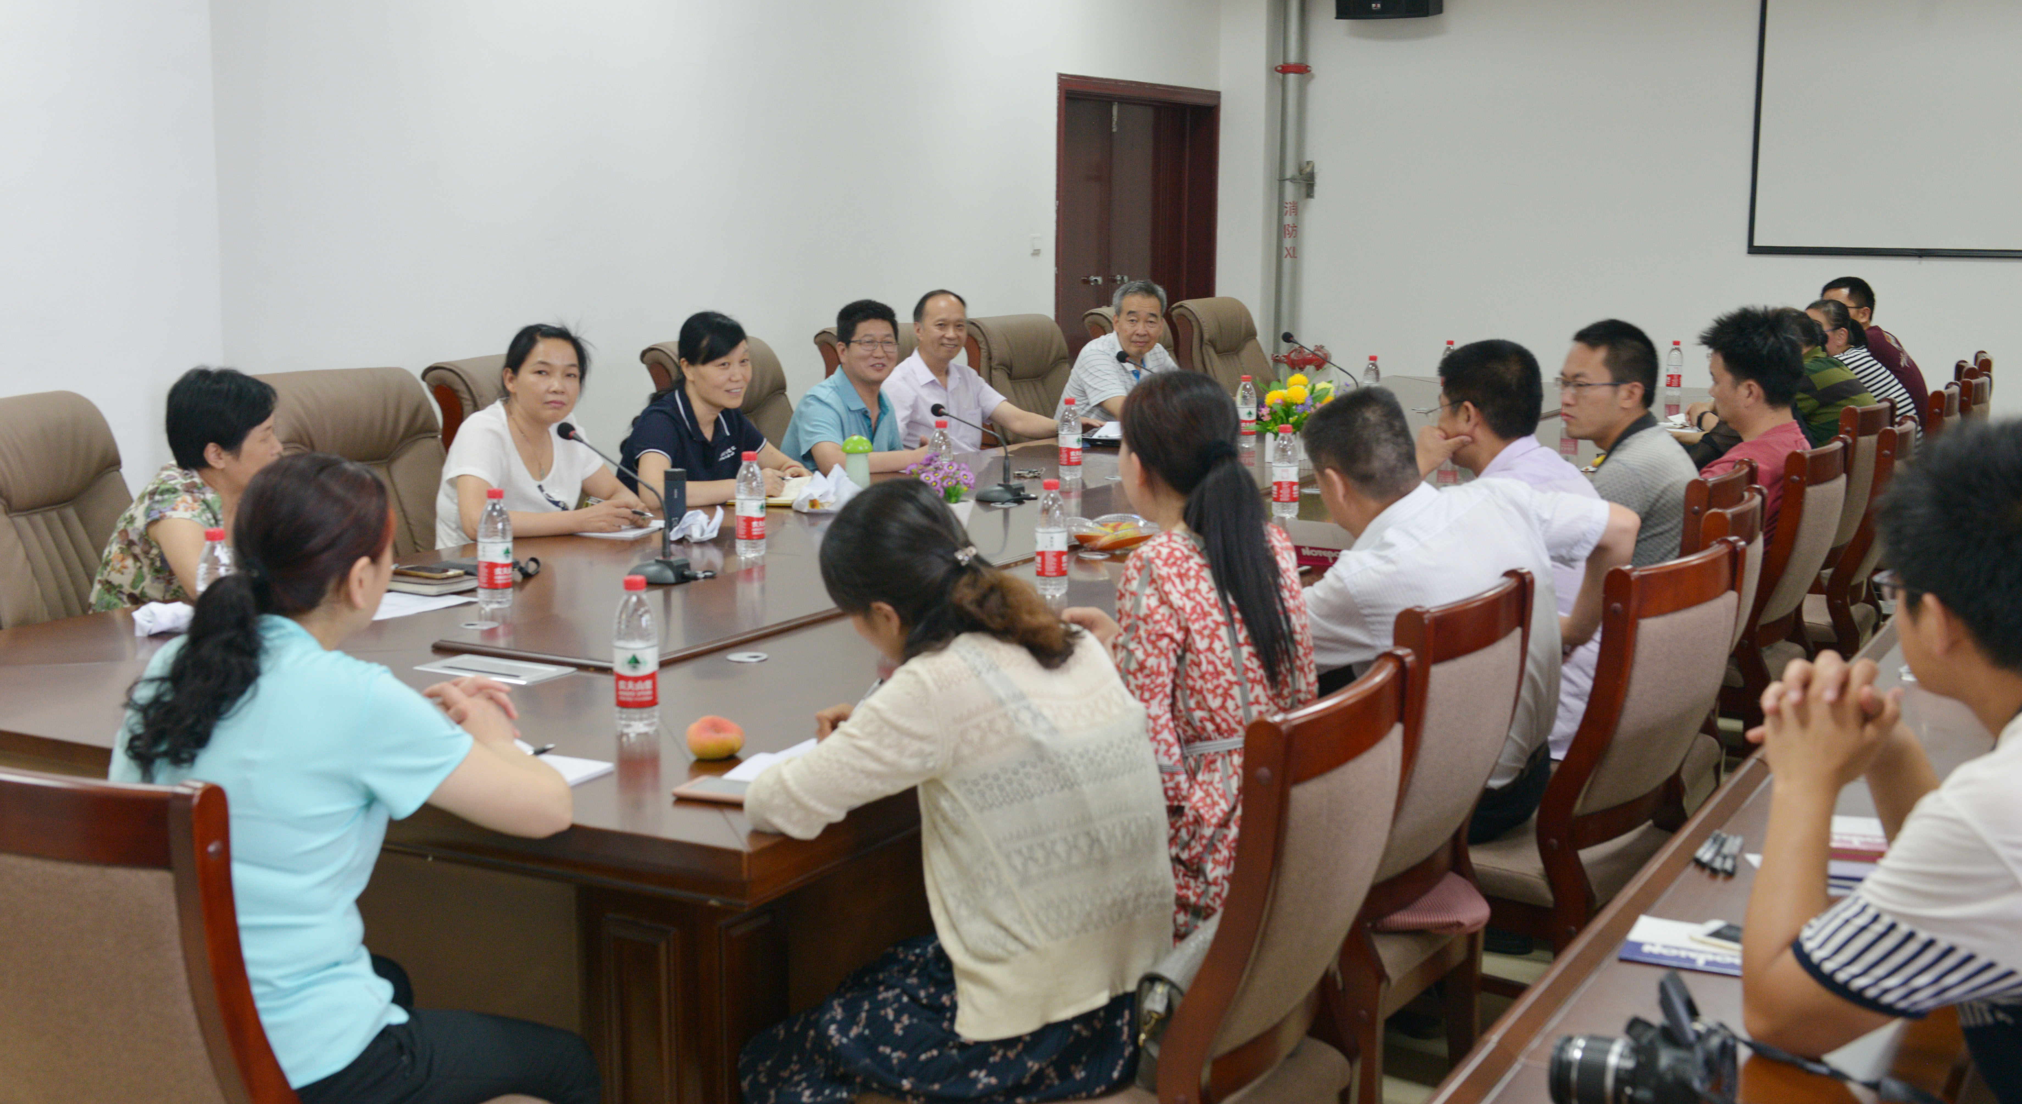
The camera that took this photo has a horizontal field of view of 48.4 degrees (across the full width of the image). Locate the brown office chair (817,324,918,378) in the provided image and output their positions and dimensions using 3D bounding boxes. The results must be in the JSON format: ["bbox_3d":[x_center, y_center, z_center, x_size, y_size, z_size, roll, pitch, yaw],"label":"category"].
[{"bbox_3d":[-0.222,-0.211,7.753,0.720,1.100,0.660,5,10,28],"label":"brown office chair"}]

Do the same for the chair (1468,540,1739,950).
[{"bbox_3d":[0.893,0.469,3.866,0.580,0.980,0.490,7,11,40],"label":"chair"}]

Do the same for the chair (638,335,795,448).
[{"bbox_3d":[-0.663,-0.066,6.793,0.720,1.120,0.660,5,10,28],"label":"chair"}]

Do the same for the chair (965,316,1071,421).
[{"bbox_3d":[0.261,-0.313,8.458,0.720,1.120,0.660,6,10,30],"label":"chair"}]

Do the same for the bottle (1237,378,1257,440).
[{"bbox_3d":[0.808,-0.482,7.673,0.066,0.233,0.066,0,8,0],"label":"bottle"}]

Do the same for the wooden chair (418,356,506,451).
[{"bbox_3d":[-1.153,0.028,6.282,0.740,1.140,0.630,2,8,11],"label":"wooden chair"}]

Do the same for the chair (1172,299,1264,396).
[{"bbox_3d":[1.141,-0.549,10.045,0.720,1.120,0.660,6,10,31],"label":"chair"}]

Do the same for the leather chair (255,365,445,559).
[{"bbox_3d":[-1.436,0.130,5.575,0.750,1.140,0.640,5,9,29],"label":"leather chair"}]

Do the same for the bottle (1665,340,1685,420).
[{"bbox_3d":[2.897,-0.795,9.783,0.066,0.233,0.066,5,9,29],"label":"bottle"}]

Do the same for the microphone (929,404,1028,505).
[{"bbox_3d":[-0.068,-0.274,6.141,0.310,0.260,0.100,5,9,29],"label":"microphone"}]

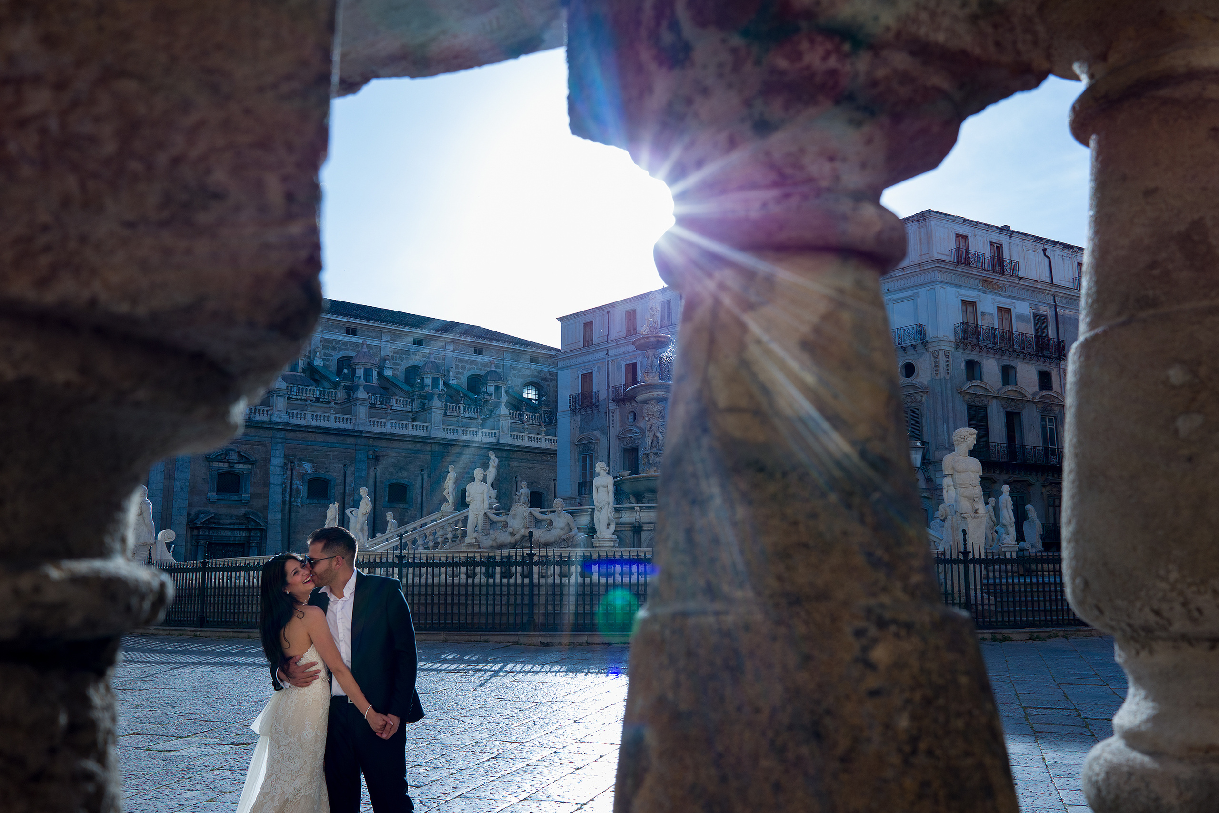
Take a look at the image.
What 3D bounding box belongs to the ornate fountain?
[{"bbox_3d":[1.795,-0.152,37.055,3.320,9.159,3.200,0,-10,3],"label":"ornate fountain"}]

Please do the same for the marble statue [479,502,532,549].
[{"bbox_3d":[-2.400,2.735,21.040,1.300,1.108,0.800,0,-10,3],"label":"marble statue"}]

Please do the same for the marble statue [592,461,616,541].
[{"bbox_3d":[-0.122,2.203,21.334,0.533,1.859,0.500,-1,-10,8],"label":"marble statue"}]

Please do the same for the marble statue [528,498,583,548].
[{"bbox_3d":[-1.261,2.692,21.047,1.300,1.153,0.800,0,-10,3],"label":"marble statue"}]

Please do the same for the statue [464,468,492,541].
[{"bbox_3d":[-3.105,2.312,21.518,0.673,1.740,0.500,0,-10,0],"label":"statue"}]

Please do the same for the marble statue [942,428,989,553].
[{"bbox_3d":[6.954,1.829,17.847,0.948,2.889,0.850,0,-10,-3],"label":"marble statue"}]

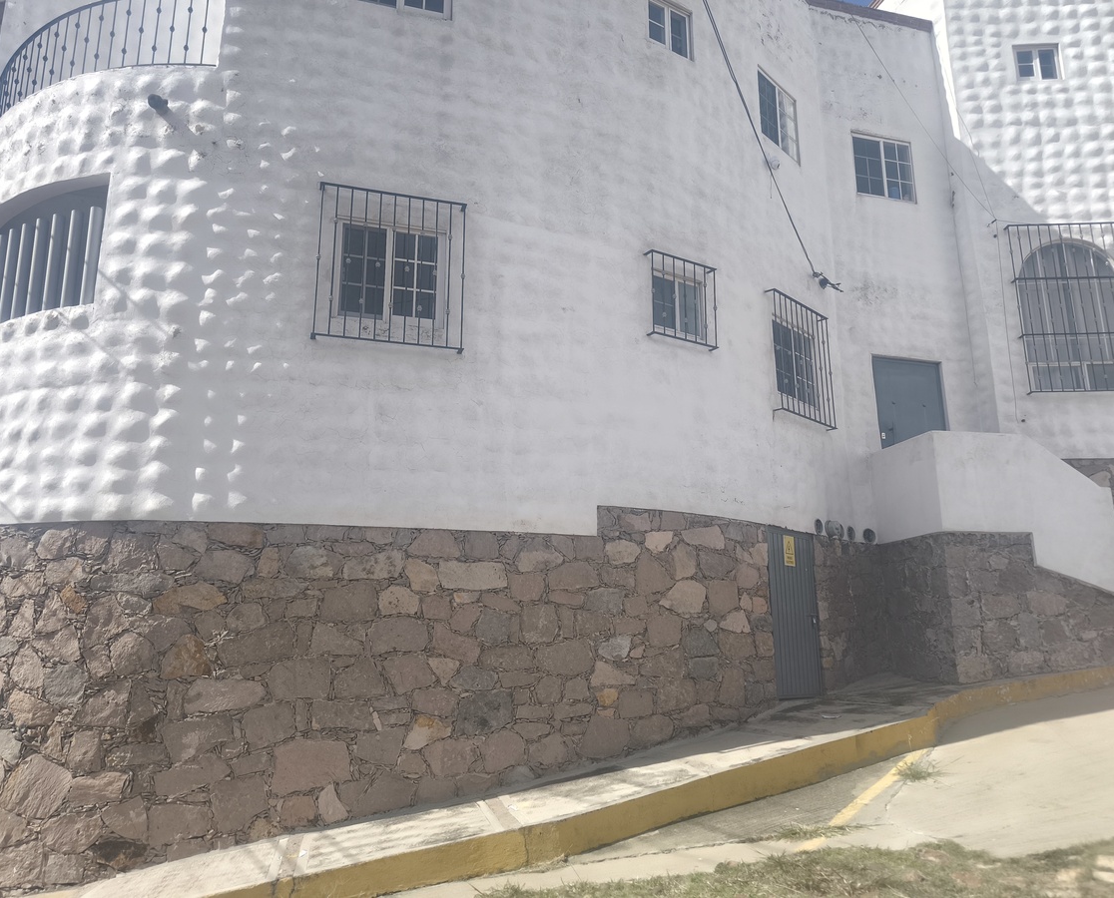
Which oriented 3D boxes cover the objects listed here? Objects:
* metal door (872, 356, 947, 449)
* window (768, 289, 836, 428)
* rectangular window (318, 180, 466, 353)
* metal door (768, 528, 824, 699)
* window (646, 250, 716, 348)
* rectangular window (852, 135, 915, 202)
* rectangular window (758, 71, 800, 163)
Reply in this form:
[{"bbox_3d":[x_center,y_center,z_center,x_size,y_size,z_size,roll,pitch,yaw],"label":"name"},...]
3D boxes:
[{"bbox_3d":[4.901,-0.233,11.413,1.163,2.080,0.080,4,-13,-17],"label":"metal door"},{"bbox_3d":[2.987,-1.056,10.200,0.190,1.477,1.371,-12,-17,42],"label":"window"},{"bbox_3d":[-1.426,-1.548,7.185,1.248,1.373,0.140,4,-13,-17],"label":"rectangular window"},{"bbox_3d":[2.648,1.819,9.277,0.060,1.813,1.050,-12,-17,42],"label":"metal door"},{"bbox_3d":[1.299,-1.525,8.600,0.859,0.899,0.130,7,-15,-31],"label":"window"},{"bbox_3d":[4.810,-4.135,12.269,1.034,1.025,0.100,4,-13,-17],"label":"rectangular window"},{"bbox_3d":[2.905,-4.384,10.996,0.100,1.008,1.005,-12,-17,42],"label":"rectangular window"}]

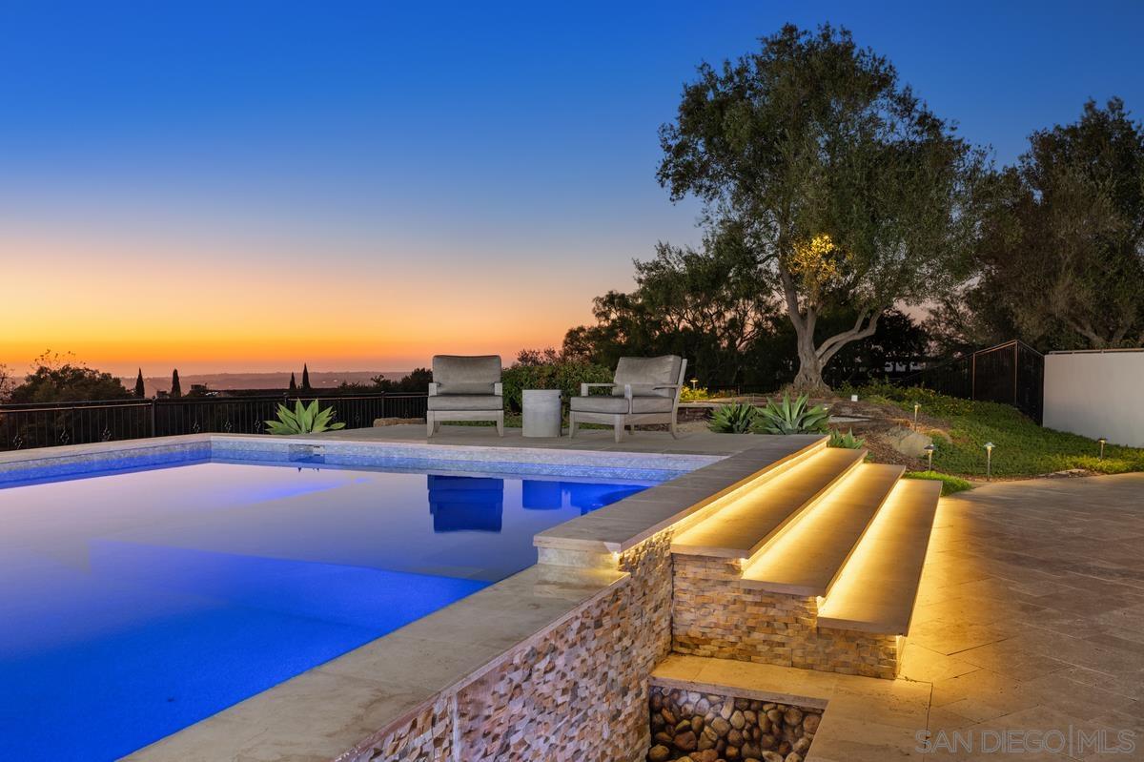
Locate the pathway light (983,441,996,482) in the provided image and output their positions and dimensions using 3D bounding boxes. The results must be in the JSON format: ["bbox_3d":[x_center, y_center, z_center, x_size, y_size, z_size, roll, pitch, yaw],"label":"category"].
[{"bbox_3d":[4.809,0.924,8.800,0.140,0.460,0.140,0,1,0],"label":"pathway light"}]

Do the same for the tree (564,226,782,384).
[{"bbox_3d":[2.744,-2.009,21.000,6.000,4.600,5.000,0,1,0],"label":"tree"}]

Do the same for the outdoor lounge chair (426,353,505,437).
[{"bbox_3d":[-1.167,0.154,8.546,0.810,0.870,0.890,0,1,-5],"label":"outdoor lounge chair"}]

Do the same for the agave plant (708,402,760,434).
[{"bbox_3d":[1.930,0.461,9.000,0.700,0.410,0.680,0,1,0],"label":"agave plant"}]

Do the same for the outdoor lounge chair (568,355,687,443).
[{"bbox_3d":[0.572,0.163,7.948,0.890,0.870,0.810,-1,2,-36],"label":"outdoor lounge chair"}]

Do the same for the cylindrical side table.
[{"bbox_3d":[-0.323,0.344,8.222,0.420,0.500,0.420,0,1,0],"label":"cylindrical side table"}]

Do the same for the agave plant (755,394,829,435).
[{"bbox_3d":[2.533,0.405,8.750,0.860,0.530,0.820,0,1,0],"label":"agave plant"}]

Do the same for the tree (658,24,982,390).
[{"bbox_3d":[4.561,-3.204,14.000,5.950,6.700,5.600,0,1,0],"label":"tree"}]

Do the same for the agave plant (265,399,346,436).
[{"bbox_3d":[-3.111,0.462,8.900,0.930,0.500,0.900,0,1,0],"label":"agave plant"}]

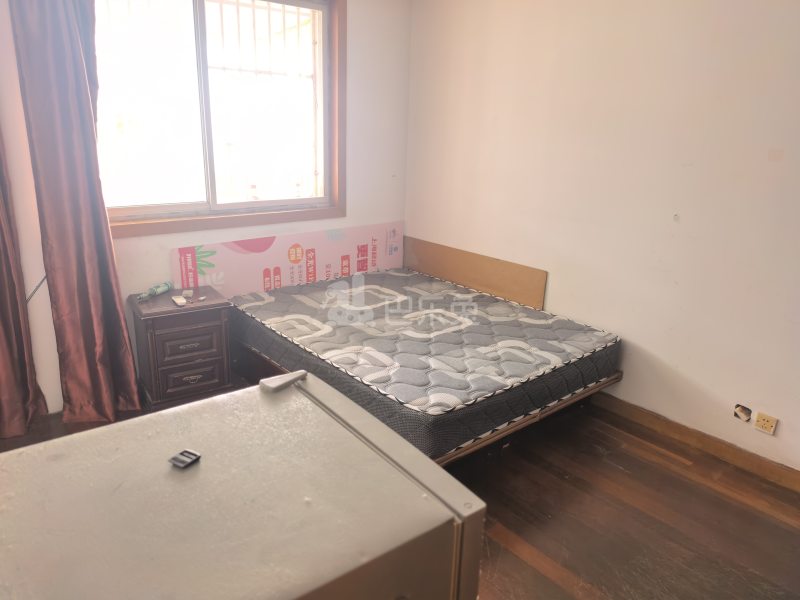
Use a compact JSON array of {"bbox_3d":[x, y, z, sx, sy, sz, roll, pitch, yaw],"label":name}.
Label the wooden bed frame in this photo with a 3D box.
[{"bbox_3d":[0.084,0.214,3.555,1.581,0.773,2.062,-12,22,-38],"label":"wooden bed frame"}]

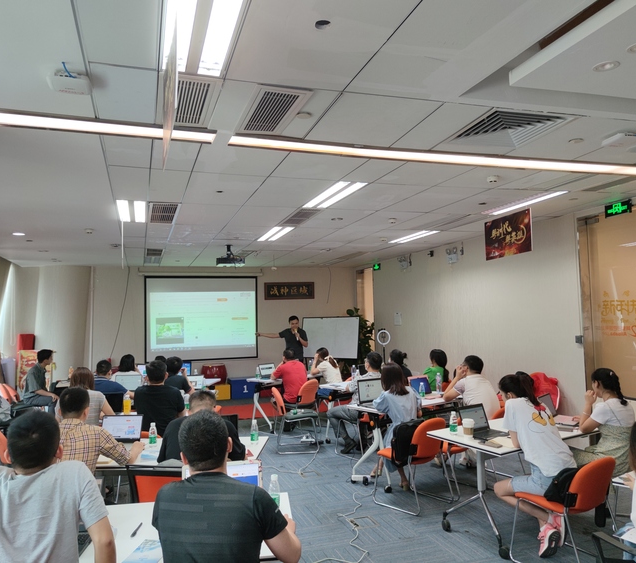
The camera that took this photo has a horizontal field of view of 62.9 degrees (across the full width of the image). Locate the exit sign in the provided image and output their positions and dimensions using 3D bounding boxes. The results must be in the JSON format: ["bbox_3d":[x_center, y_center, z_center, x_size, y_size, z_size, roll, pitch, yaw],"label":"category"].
[{"bbox_3d":[3.233,-0.776,5.594,0.030,0.141,0.335,-1,-4,-19],"label":"exit sign"}]

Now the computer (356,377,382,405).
[{"bbox_3d":[0.646,1.250,5.711,0.355,0.245,0.280,1,-5,-37],"label":"computer"}]

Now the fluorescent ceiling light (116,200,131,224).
[{"bbox_3d":[-2.021,-0.732,5.433,0.110,0.050,1.150,-1,-4,-19],"label":"fluorescent ceiling light"}]

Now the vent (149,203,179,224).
[{"bbox_3d":[-1.689,-0.748,5.681,0.300,0.060,1.170,0,-4,-19],"label":"vent"}]

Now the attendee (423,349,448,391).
[{"bbox_3d":[1.550,1.516,6.976,0.470,1.200,0.750,2,-5,-44],"label":"attendee"}]

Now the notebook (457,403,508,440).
[{"bbox_3d":[1.360,1.146,4.243,0.300,0.200,0.290,0,-4,-27],"label":"notebook"}]

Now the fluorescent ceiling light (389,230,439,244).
[{"bbox_3d":[1.466,-0.686,8.034,0.230,0.050,1.180,-1,-4,-19],"label":"fluorescent ceiling light"}]

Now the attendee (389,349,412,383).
[{"bbox_3d":[1.009,1.589,7.278,0.480,1.265,0.750,1,-5,-38],"label":"attendee"}]

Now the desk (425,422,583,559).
[{"bbox_3d":[1.643,1.553,4.128,1.400,0.750,0.720,1,-4,-32],"label":"desk"}]

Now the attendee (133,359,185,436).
[{"bbox_3d":[-1.516,1.451,5.046,0.520,1.375,0.780,-1,-4,0],"label":"attendee"}]

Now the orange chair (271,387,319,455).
[{"bbox_3d":[-0.303,1.729,6.642,0.560,0.800,0.470,-1,-4,-6],"label":"orange chair"}]

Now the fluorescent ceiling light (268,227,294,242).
[{"bbox_3d":[-0.514,-0.654,7.201,0.110,0.050,1.200,-1,-4,-19],"label":"fluorescent ceiling light"}]

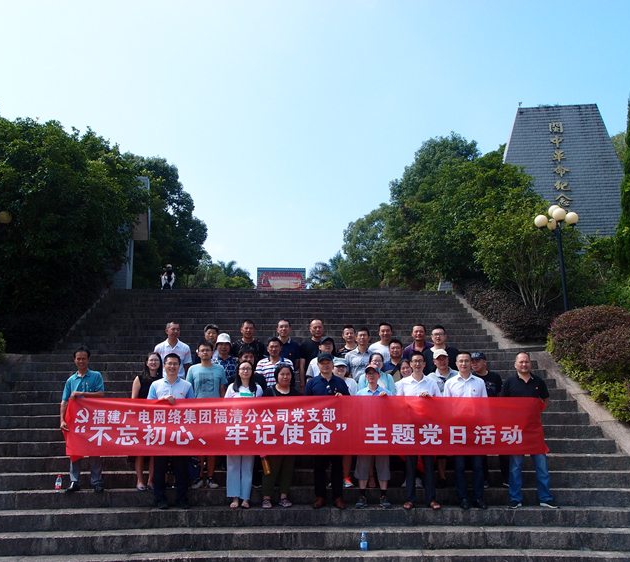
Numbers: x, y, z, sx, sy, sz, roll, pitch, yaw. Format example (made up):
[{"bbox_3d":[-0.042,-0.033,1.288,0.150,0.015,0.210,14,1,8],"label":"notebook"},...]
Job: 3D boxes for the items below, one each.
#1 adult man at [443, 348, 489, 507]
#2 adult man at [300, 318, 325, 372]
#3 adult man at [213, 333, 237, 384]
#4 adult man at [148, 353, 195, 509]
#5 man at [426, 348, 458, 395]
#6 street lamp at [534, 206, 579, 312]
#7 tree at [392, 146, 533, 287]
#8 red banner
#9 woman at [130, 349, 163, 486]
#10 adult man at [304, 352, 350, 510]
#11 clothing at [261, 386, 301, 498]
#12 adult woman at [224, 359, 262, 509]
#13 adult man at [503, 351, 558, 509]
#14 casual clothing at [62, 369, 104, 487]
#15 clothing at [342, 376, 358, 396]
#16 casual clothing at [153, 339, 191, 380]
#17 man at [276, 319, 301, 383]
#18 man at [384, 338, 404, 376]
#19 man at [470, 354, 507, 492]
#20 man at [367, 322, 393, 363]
[{"bbox_3d":[1.717,1.678,7.414,0.530,1.748,0.360,-2,-12,6],"label":"adult man"},{"bbox_3d":[0.007,1.386,8.647,0.490,1.775,0.300,0,-12,0],"label":"adult man"},{"bbox_3d":[-1.140,1.507,8.184,0.500,1.698,0.300,1,-12,-3],"label":"adult man"},{"bbox_3d":[-1.598,1.647,7.235,0.510,1.703,0.360,1,-13,-5],"label":"adult man"},{"bbox_3d":[1.542,1.637,7.795,0.500,1.634,0.300,-1,-12,5],"label":"man"},{"bbox_3d":[4.826,-0.002,12.932,0.860,3.122,0.860,1,-13,-3],"label":"street lamp"},{"bbox_3d":[4.706,-1.579,20.731,4.100,5.360,4.000,0,-12,0],"label":"tree"},{"bbox_3d":[-0.115,1.596,7.093,5.320,0.650,0.150,0,-13,-2],"label":"red banner"},{"bbox_3d":[-1.976,1.655,7.771,0.440,1.589,0.280,2,-12,-8],"label":"woman"},{"bbox_3d":[0.148,1.683,7.403,0.530,1.734,0.340,0,-12,0],"label":"adult man"},{"bbox_3d":[-0.384,1.786,7.234,0.470,1.210,0.320,1,-13,-3],"label":"clothing"},{"bbox_3d":[-0.808,1.721,7.346,0.460,1.649,0.340,0,-12,-3],"label":"adult woman"},{"bbox_3d":[2.416,1.647,7.286,0.600,1.727,0.340,-1,-13,3],"label":"adult man"},{"bbox_3d":[-2.740,1.719,7.690,0.510,1.359,0.340,1,-12,-9],"label":"casual clothing"},{"bbox_3d":[0.332,1.448,7.834,0.430,0.600,0.270,0,-12,0],"label":"clothing"},{"bbox_3d":[-1.874,1.117,8.605,0.510,0.700,0.300,1,-12,-6],"label":"casual clothing"},{"bbox_3d":[-0.401,1.377,8.552,0.500,1.754,0.300,0,-12,-2],"label":"man"},{"bbox_3d":[1.013,1.547,8.176,0.480,1.617,0.300,-1,-12,3],"label":"man"},{"bbox_3d":[2.032,1.617,7.698,0.500,1.572,0.320,-2,-12,7],"label":"man"},{"bbox_3d":[0.938,1.409,8.643,0.490,1.727,0.300,-1,-12,3],"label":"man"}]

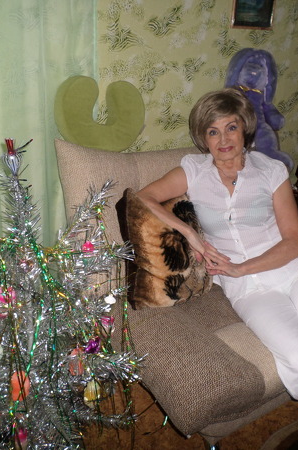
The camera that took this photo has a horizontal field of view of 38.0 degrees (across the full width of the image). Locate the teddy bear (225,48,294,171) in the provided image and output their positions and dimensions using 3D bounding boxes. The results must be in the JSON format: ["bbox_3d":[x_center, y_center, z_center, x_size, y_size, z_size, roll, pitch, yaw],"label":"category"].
[{"bbox_3d":[0.487,-0.505,1.927,0.290,0.540,0.210,-7,9,-14],"label":"teddy bear"}]

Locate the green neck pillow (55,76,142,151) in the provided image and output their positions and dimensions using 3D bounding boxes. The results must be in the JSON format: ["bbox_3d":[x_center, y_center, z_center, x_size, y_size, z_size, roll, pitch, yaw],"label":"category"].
[{"bbox_3d":[-0.170,-0.393,1.549,0.315,0.262,0.095,-10,18,-30],"label":"green neck pillow"}]

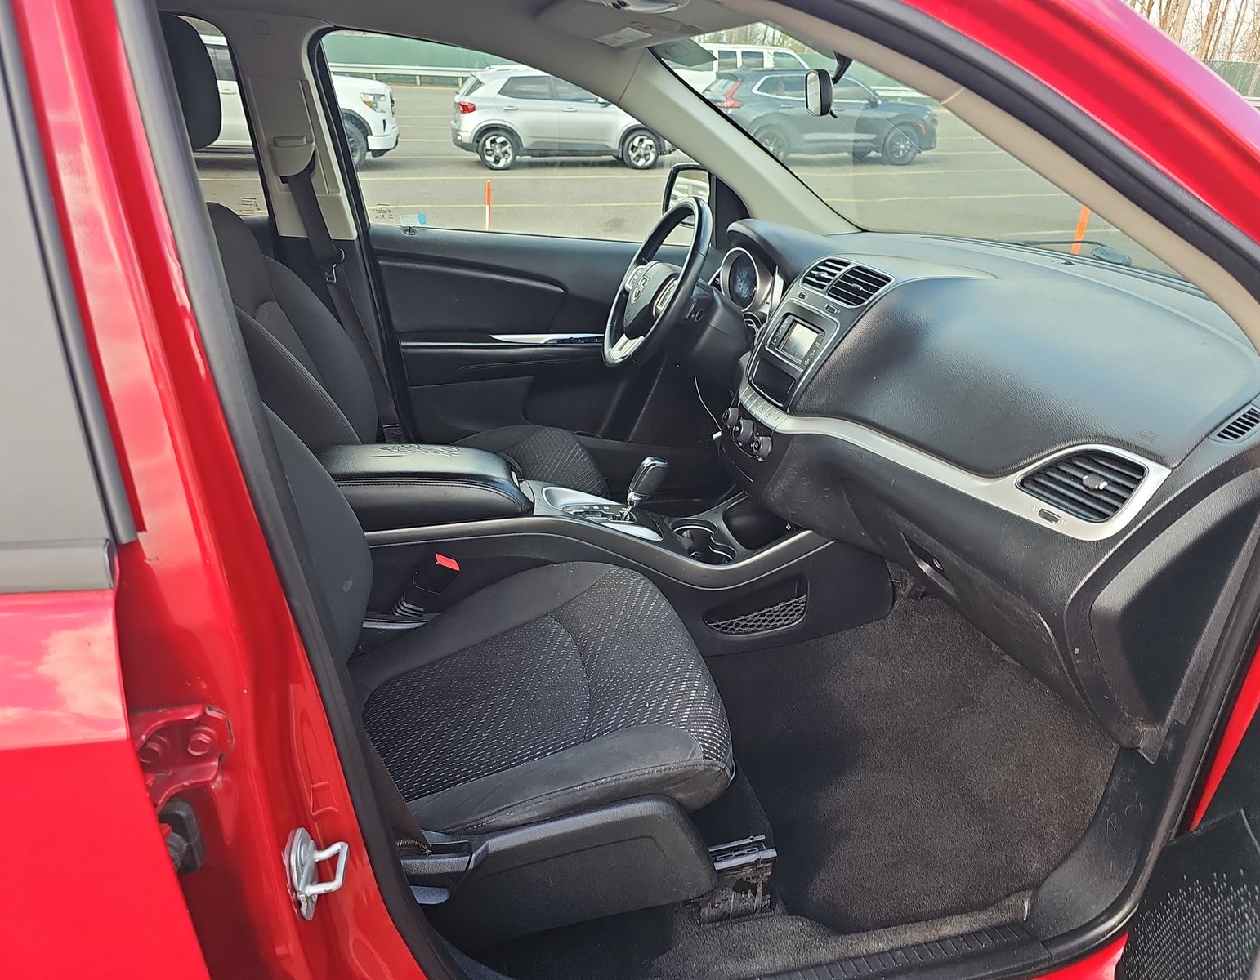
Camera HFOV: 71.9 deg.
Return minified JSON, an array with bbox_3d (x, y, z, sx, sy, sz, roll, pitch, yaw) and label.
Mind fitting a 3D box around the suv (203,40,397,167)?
[{"bbox_3d":[-6.600,-6.420,14.420,5.300,1.920,2.050,-5,26,-14],"label":"suv"}]

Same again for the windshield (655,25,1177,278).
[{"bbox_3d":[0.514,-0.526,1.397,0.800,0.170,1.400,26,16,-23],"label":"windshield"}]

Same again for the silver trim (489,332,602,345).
[{"bbox_3d":[-0.191,-0.355,2.048,0.300,0.030,0.060,-4,26,-11],"label":"silver trim"}]

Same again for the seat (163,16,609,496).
[{"bbox_3d":[-0.451,-0.343,1.695,0.860,1.000,0.530,-4,26,-11],"label":"seat"}]

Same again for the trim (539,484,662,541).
[{"bbox_3d":[-0.048,0.037,1.532,0.210,0.035,0.140,9,22,-17],"label":"trim"}]

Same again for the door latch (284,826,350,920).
[{"bbox_3d":[-0.256,0.316,0.709,0.044,0.075,0.040,4,25,6],"label":"door latch"}]

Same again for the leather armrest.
[{"bbox_3d":[-0.365,-0.018,1.427,0.400,0.125,0.200,-4,26,-11],"label":"leather armrest"}]

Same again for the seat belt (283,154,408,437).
[{"bbox_3d":[-0.623,-0.395,1.940,0.090,0.700,0.070,-16,32,-5],"label":"seat belt"}]

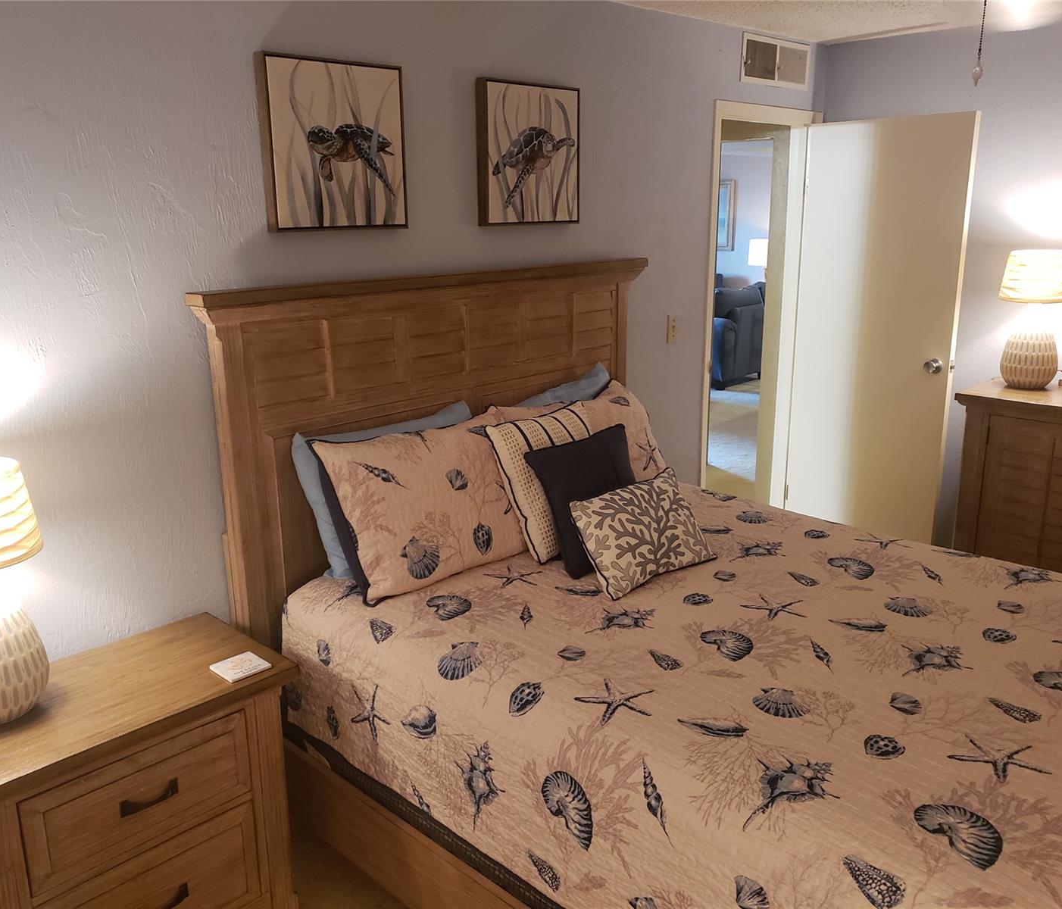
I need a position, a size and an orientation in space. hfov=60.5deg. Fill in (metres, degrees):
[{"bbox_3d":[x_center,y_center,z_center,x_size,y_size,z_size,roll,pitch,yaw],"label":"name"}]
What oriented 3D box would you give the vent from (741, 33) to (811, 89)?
[{"bbox_3d":[1.068,-1.689,3.924,0.025,0.189,0.560,14,21,43],"label":"vent"}]

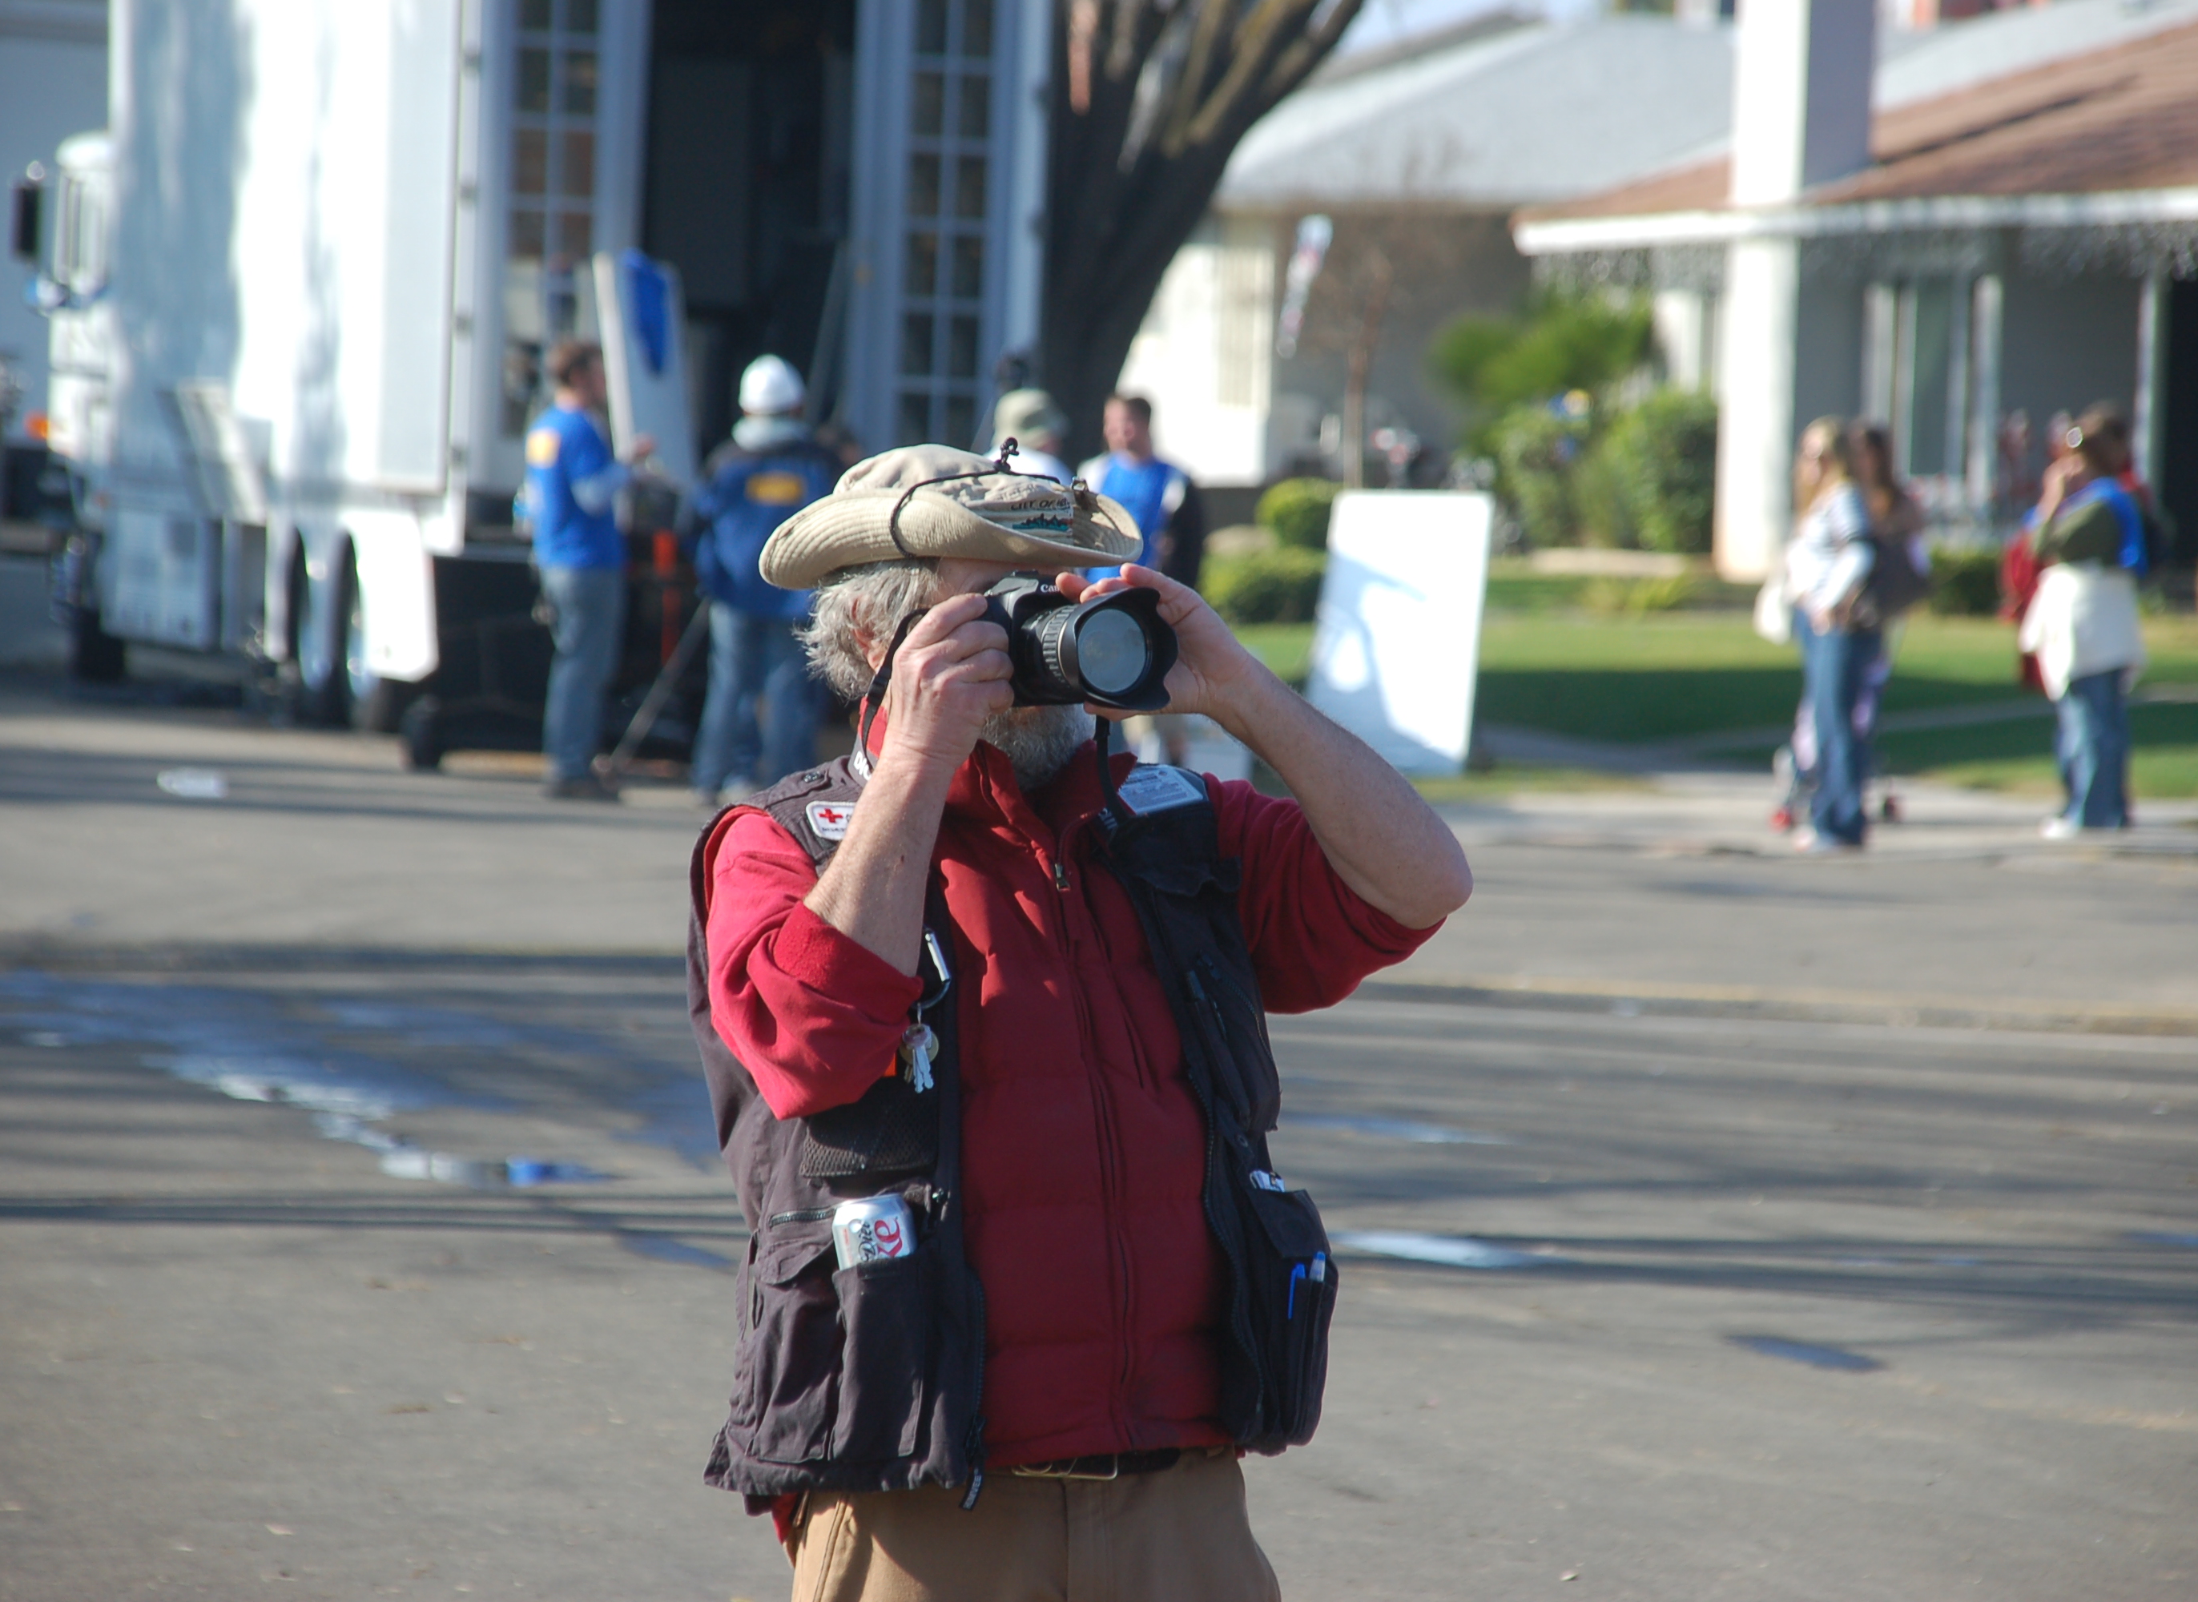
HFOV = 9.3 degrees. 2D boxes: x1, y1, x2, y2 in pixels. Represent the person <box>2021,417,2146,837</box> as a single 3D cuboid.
[{"bbox_3d":[3.889,-0.691,53.300,0.500,1.670,0.500,2,2,-12],"label":"person"}]

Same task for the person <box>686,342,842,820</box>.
[{"bbox_3d":[-1.296,-0.864,53.000,0.620,1.780,0.420,2,2,3],"label":"person"}]

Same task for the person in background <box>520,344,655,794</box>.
[{"bbox_3d":[-2.028,-0.904,53.200,0.480,1.790,0.500,2,2,-18],"label":"person in background"}]

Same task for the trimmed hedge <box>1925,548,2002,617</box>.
[{"bbox_3d":[4.793,-1.212,75.000,0.580,0.400,0.500,2,2,0],"label":"trimmed hedge"}]

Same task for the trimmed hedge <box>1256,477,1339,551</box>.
[{"bbox_3d":[1.223,-1.619,78.000,0.620,0.500,0.600,2,2,0],"label":"trimmed hedge"}]

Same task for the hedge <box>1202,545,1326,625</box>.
[{"bbox_3d":[0.982,-1.160,73.000,0.860,0.440,0.700,2,2,0],"label":"hedge"}]

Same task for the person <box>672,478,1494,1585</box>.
[{"bbox_3d":[-0.035,0.601,11.320,0.660,1.800,0.520,1,2,-25],"label":"person"}]

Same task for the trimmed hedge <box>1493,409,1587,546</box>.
[{"bbox_3d":[2.701,-1.989,83.000,0.600,0.880,0.600,2,2,0],"label":"trimmed hedge"}]

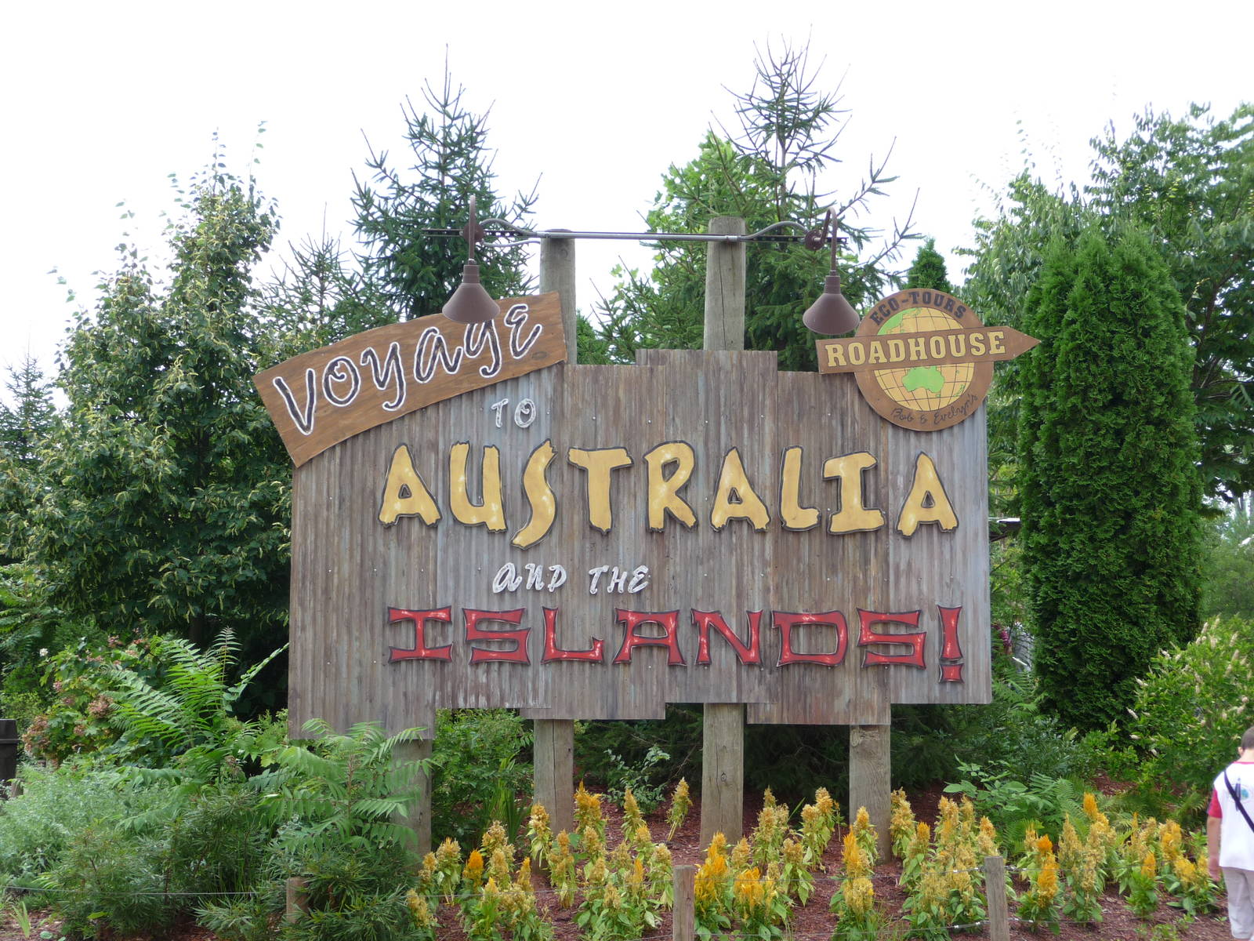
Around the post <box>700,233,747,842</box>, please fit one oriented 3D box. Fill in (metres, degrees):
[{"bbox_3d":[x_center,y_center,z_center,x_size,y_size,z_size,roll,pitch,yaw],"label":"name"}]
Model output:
[{"bbox_3d":[0.571,0.384,10.929,0.235,3.833,0.235,1,-5,-4],"label":"post"}]

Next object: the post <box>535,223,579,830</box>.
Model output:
[{"bbox_3d":[-0.428,0.437,10.848,0.235,3.738,0.235,1,-5,-4],"label":"post"}]

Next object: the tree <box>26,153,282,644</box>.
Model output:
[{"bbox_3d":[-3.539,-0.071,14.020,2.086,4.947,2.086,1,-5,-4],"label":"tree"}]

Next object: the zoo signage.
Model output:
[{"bbox_3d":[0.036,0.253,10.751,4.422,2.638,0.200,1,-5,-4],"label":"zoo signage"}]

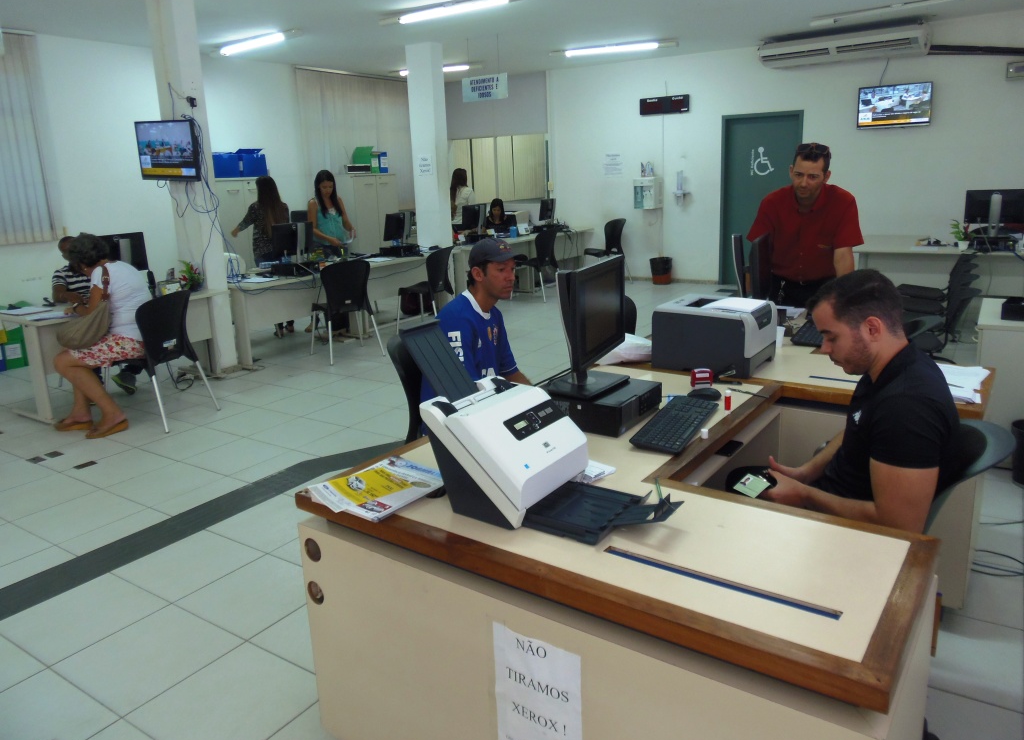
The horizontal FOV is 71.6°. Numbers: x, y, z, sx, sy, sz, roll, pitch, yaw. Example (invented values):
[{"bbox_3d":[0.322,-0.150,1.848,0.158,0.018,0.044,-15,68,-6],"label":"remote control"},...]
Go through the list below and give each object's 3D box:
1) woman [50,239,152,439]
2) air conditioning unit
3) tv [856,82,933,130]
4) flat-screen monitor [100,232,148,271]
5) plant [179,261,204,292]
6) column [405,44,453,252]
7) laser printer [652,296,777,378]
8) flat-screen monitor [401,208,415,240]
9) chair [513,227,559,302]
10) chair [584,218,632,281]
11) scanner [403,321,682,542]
[{"bbox_3d":[-2.672,-0.247,4.616,0.680,1.230,0.480,1,15,9],"label":"woman"},{"bbox_3d":[3.600,-3.497,7.710,1.720,0.260,0.600,8,18,32],"label":"air conditioning unit"},{"bbox_3d":[4.287,-2.963,7.948,0.730,0.445,0.070,8,18,32],"label":"tv"},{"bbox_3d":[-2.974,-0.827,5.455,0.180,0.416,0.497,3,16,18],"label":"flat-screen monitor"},{"bbox_3d":[-2.479,-0.724,5.500,0.200,0.230,0.200,-5,15,-11],"label":"plant"},{"bbox_3d":[-0.914,-2.136,8.148,0.340,2.900,0.200,8,18,32],"label":"column"},{"bbox_3d":[0.822,-0.148,2.833,0.380,0.245,0.375,7,17,31],"label":"laser printer"},{"bbox_3d":[-1.154,-1.505,7.550,0.170,0.360,0.460,8,18,32],"label":"flat-screen monitor"},{"bbox_3d":[0.291,-1.327,8.922,0.550,0.860,0.500,8,18,32],"label":"chair"},{"bbox_3d":[1.327,-1.675,9.975,0.550,0.840,0.510,-9,17,-24],"label":"chair"},{"bbox_3d":[0.066,0.119,1.601,0.670,0.385,0.310,8,17,32],"label":"scanner"}]

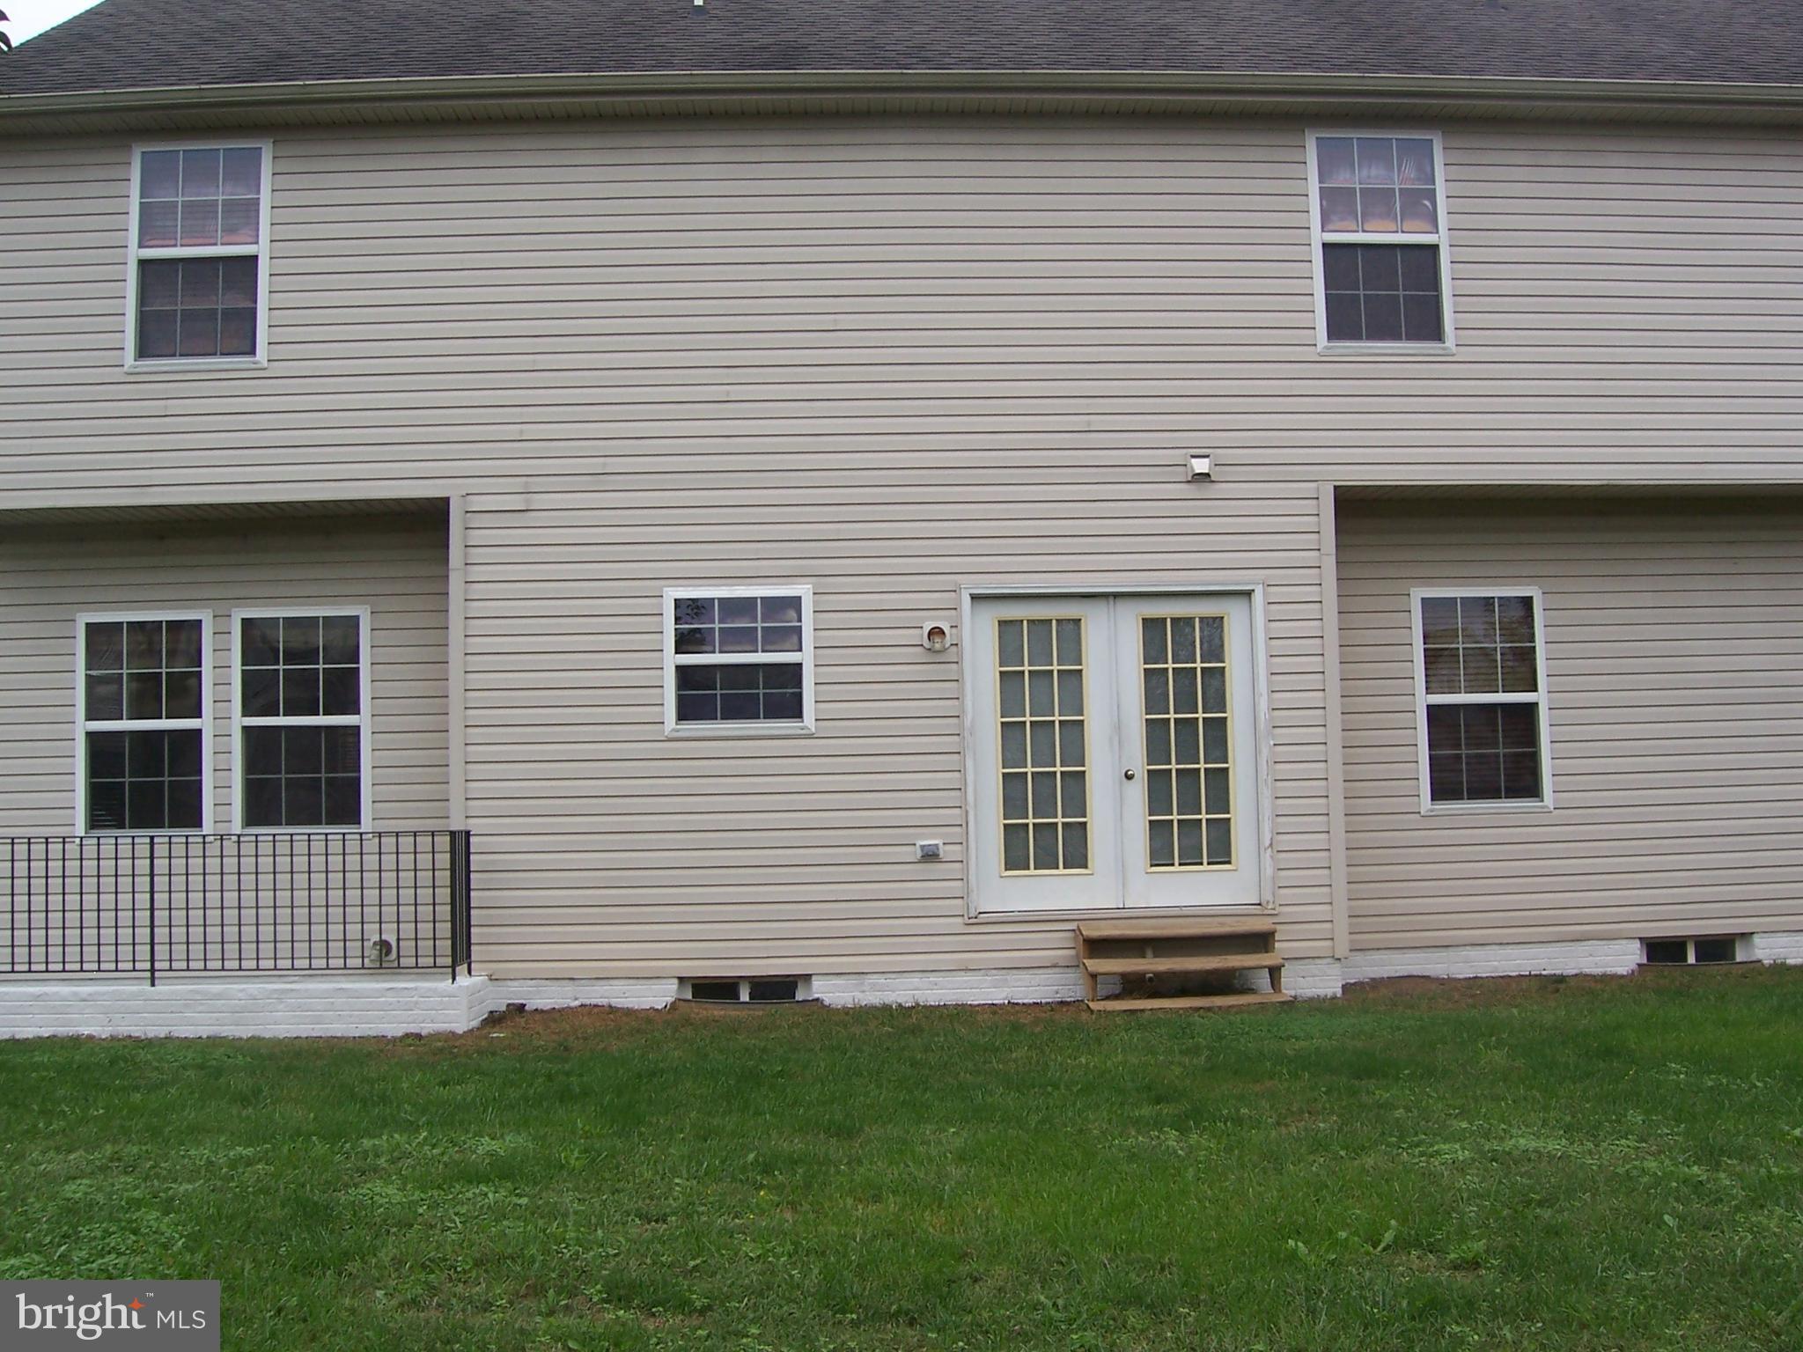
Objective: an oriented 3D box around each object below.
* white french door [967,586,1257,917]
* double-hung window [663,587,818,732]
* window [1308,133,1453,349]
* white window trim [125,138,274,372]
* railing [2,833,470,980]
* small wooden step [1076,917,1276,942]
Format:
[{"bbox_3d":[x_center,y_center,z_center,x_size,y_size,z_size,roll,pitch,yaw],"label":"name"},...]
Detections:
[{"bbox_3d":[1.377,0.493,11.944,1.930,2.100,0.130,-1,-4,-3],"label":"white french door"},{"bbox_3d":[-1.025,-0.091,11.878,0.940,0.940,0.100,-1,-4,-3],"label":"double-hung window"},{"bbox_3d":[3.145,-2.844,12.294,0.920,1.500,0.100,-1,-4,-3],"label":"window"},{"bbox_3d":[-4.460,-2.669,11.921,0.920,1.510,0.100,-1,-4,-3],"label":"white window trim"},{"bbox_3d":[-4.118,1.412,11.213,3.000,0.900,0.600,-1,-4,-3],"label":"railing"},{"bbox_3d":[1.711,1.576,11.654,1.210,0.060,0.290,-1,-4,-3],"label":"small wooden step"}]

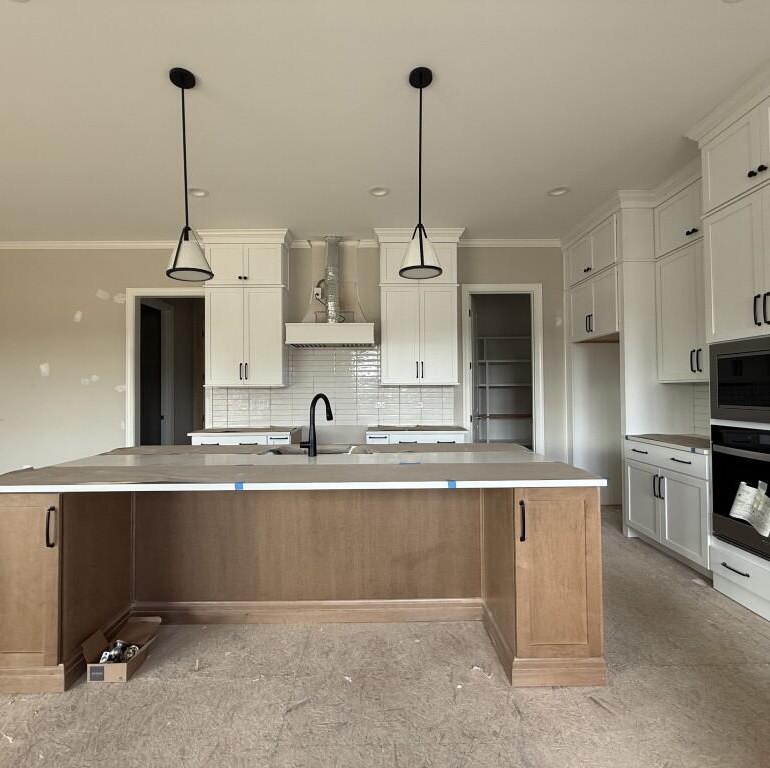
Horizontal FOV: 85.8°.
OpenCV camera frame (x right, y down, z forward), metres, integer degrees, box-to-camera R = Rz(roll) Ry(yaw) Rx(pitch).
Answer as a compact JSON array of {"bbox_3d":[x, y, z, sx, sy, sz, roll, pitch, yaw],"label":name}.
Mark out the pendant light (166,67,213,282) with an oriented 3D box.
[{"bbox_3d":[-1.083,-1.149,2.301,0.235,1.111,0.235,0,-1,-1],"label":"pendant light"}]

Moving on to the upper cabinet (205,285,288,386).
[{"bbox_3d":[-1.512,-0.504,4.608,0.821,1.064,0.360,0,-1,-1],"label":"upper cabinet"}]

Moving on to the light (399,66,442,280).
[{"bbox_3d":[0.199,-1.155,2.285,0.240,1.111,0.240,0,-1,-1],"label":"light"}]

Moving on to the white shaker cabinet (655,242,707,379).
[{"bbox_3d":[2.608,-0.571,3.255,0.331,1.113,0.952,0,-1,-1],"label":"white shaker cabinet"}]

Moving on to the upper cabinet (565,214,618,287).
[{"bbox_3d":[2.394,-1.308,4.195,0.643,0.440,0.966,0,-1,-1],"label":"upper cabinet"}]

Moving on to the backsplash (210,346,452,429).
[{"bbox_3d":[-0.601,0.038,4.804,2.832,0.937,0.020,0,-1,-1],"label":"backsplash"}]

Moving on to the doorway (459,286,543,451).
[{"bbox_3d":[1.379,0.109,4.851,0.933,2.540,0.140,0,-1,-1],"label":"doorway"}]

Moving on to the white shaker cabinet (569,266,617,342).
[{"bbox_3d":[2.436,-0.776,4.239,0.641,0.621,0.942,0,-1,-1],"label":"white shaker cabinet"}]

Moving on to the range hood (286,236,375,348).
[{"bbox_3d":[-0.573,-1.025,4.556,0.922,1.255,0.500,0,-1,-1],"label":"range hood"}]

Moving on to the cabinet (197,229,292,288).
[{"bbox_3d":[-1.517,-1.350,4.628,0.987,0.611,0.401,0,-1,-1],"label":"cabinet"}]

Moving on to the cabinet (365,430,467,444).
[{"bbox_3d":[0.328,0.936,4.559,1.020,0.874,0.639,0,-1,-1],"label":"cabinet"}]

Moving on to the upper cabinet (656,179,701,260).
[{"bbox_3d":[2.567,-1.337,3.206,0.328,0.445,0.913,0,-1,-1],"label":"upper cabinet"}]

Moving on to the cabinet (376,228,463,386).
[{"bbox_3d":[0.381,-0.831,4.708,0.946,1.696,0.398,0,-1,-1],"label":"cabinet"}]

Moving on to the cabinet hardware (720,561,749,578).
[{"bbox_3d":[2.105,1.124,2.487,0.034,0.016,0.181,0,-1,-1],"label":"cabinet hardware"}]

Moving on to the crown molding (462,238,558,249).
[{"bbox_3d":[1.435,-1.631,4.802,1.260,0.081,0.072,0,-1,-1],"label":"crown molding"}]

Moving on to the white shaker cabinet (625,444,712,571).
[{"bbox_3d":[2.430,0.902,3.169,0.638,0.864,0.913,0,-1,-1],"label":"white shaker cabinet"}]

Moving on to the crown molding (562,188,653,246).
[{"bbox_3d":[2.197,-1.614,4.227,0.345,0.148,1.230,0,-1,-1],"label":"crown molding"}]

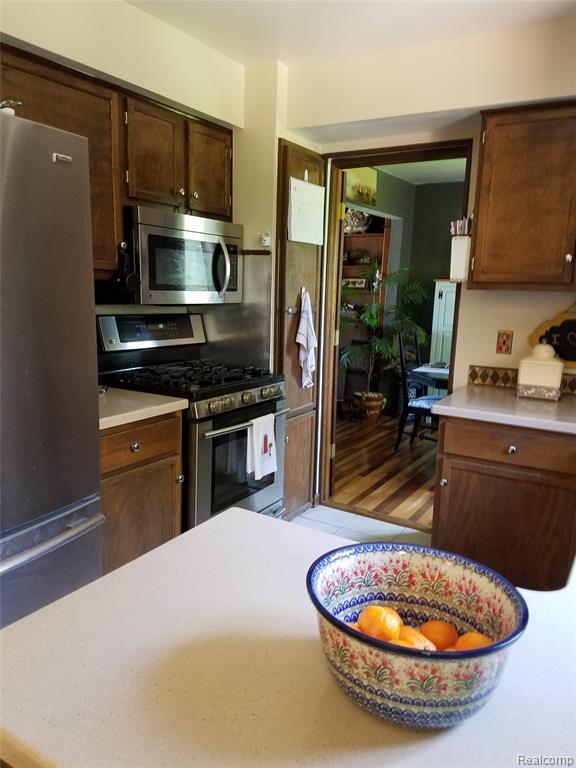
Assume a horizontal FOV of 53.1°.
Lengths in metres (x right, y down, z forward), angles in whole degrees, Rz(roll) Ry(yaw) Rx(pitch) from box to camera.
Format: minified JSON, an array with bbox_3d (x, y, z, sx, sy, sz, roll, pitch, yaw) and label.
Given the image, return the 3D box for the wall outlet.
[{"bbox_3d":[1.136,-0.217,3.018,0.073,0.118,0.008,8,12,31],"label":"wall outlet"}]

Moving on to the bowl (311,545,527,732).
[{"bbox_3d":[0.164,0.331,0.761,0.274,0.129,0.274,2,10,0],"label":"bowl"}]

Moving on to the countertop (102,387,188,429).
[{"bbox_3d":[-0.875,0.091,2.463,0.646,0.038,0.610,8,12,31],"label":"countertop"}]

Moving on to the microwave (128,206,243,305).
[{"bbox_3d":[-0.606,-0.637,2.984,0.398,0.428,0.761,8,12,31],"label":"microwave"}]

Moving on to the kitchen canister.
[{"bbox_3d":[1.245,-0.070,2.812,0.173,0.279,0.168,8,12,31],"label":"kitchen canister"}]

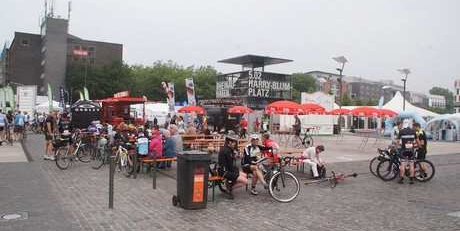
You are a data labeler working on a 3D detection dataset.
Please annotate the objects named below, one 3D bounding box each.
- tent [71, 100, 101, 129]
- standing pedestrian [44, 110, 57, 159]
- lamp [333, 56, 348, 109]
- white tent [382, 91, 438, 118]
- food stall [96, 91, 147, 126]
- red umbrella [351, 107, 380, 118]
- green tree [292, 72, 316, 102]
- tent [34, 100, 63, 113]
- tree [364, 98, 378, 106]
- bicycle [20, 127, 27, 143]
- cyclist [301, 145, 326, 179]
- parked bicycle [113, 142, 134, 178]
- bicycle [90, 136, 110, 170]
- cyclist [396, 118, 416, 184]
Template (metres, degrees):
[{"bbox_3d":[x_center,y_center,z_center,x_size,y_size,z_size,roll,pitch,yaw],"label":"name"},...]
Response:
[{"bbox_3d":[-14.634,-0.037,35.000,3.000,3.000,3.000,1,0,-22],"label":"tent"},{"bbox_3d":[-6.911,0.768,13.298,0.400,1.820,0.500,1,0,-24],"label":"standing pedestrian"},{"bbox_3d":[11.708,-2.107,35.989,1.350,8.300,1.250,1,0,-31],"label":"lamp"},{"bbox_3d":[26.045,-0.609,52.000,9.000,5.900,9.000,1,0,18],"label":"white tent"},{"bbox_3d":[-10.239,-0.338,32.500,4.100,3.800,3.100,1,0,9],"label":"food stall"},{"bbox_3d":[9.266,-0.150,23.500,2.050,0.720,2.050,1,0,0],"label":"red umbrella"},{"bbox_3d":[15.062,-3.369,69.986,6.000,10.800,6.000,1,0,0],"label":"green tree"},{"bbox_3d":[-21.775,-0.274,41.496,3.050,3.080,3.050,1,0,-31],"label":"tent"},{"bbox_3d":[36.237,-1.083,87.991,3.900,7.100,3.900,1,0,0],"label":"tree"},{"bbox_3d":[-11.755,0.977,19.703,0.500,1.000,1.680,2,0,-27],"label":"bicycle"},{"bbox_3d":[2.521,1.401,10.349,0.740,1.000,0.470,1,0,22],"label":"cyclist"},{"bbox_3d":[-3.145,1.205,9.973,0.500,1.000,1.680,2,0,-42],"label":"parked bicycle"},{"bbox_3d":[-4.130,1.169,11.203,0.520,1.020,1.700,2,0,5],"label":"bicycle"},{"bbox_3d":[5.267,1.054,10.205,0.580,1.860,0.420,2,0,17],"label":"cyclist"}]

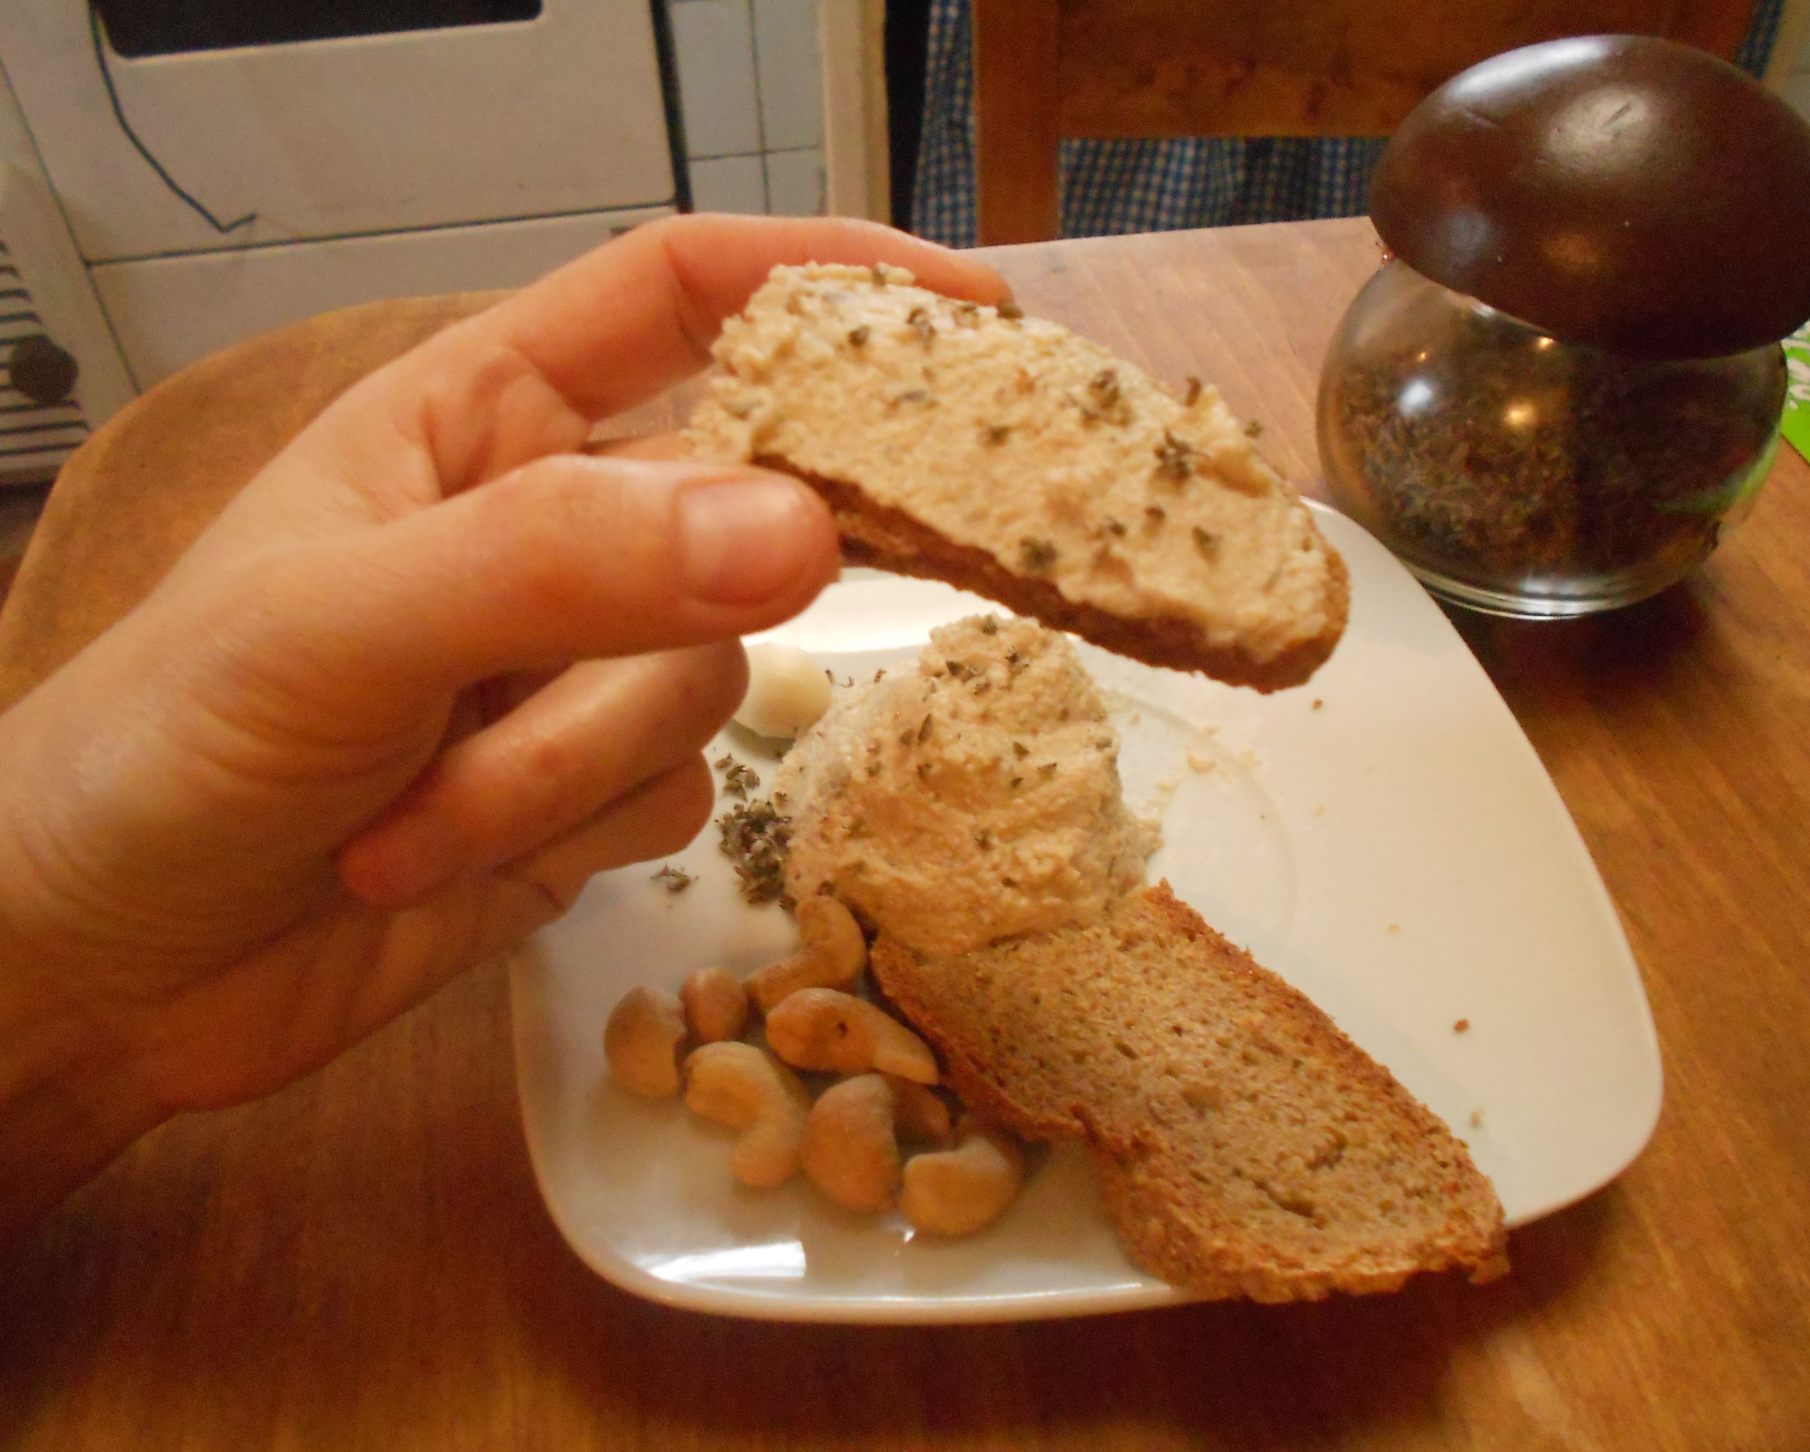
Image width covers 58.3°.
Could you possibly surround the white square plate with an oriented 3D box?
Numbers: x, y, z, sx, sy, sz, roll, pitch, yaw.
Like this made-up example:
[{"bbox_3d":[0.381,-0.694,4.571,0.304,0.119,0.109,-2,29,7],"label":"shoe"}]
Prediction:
[{"bbox_3d":[0.024,0.021,0.290,0.180,0.020,0.180,-6,45,-4],"label":"white square plate"}]

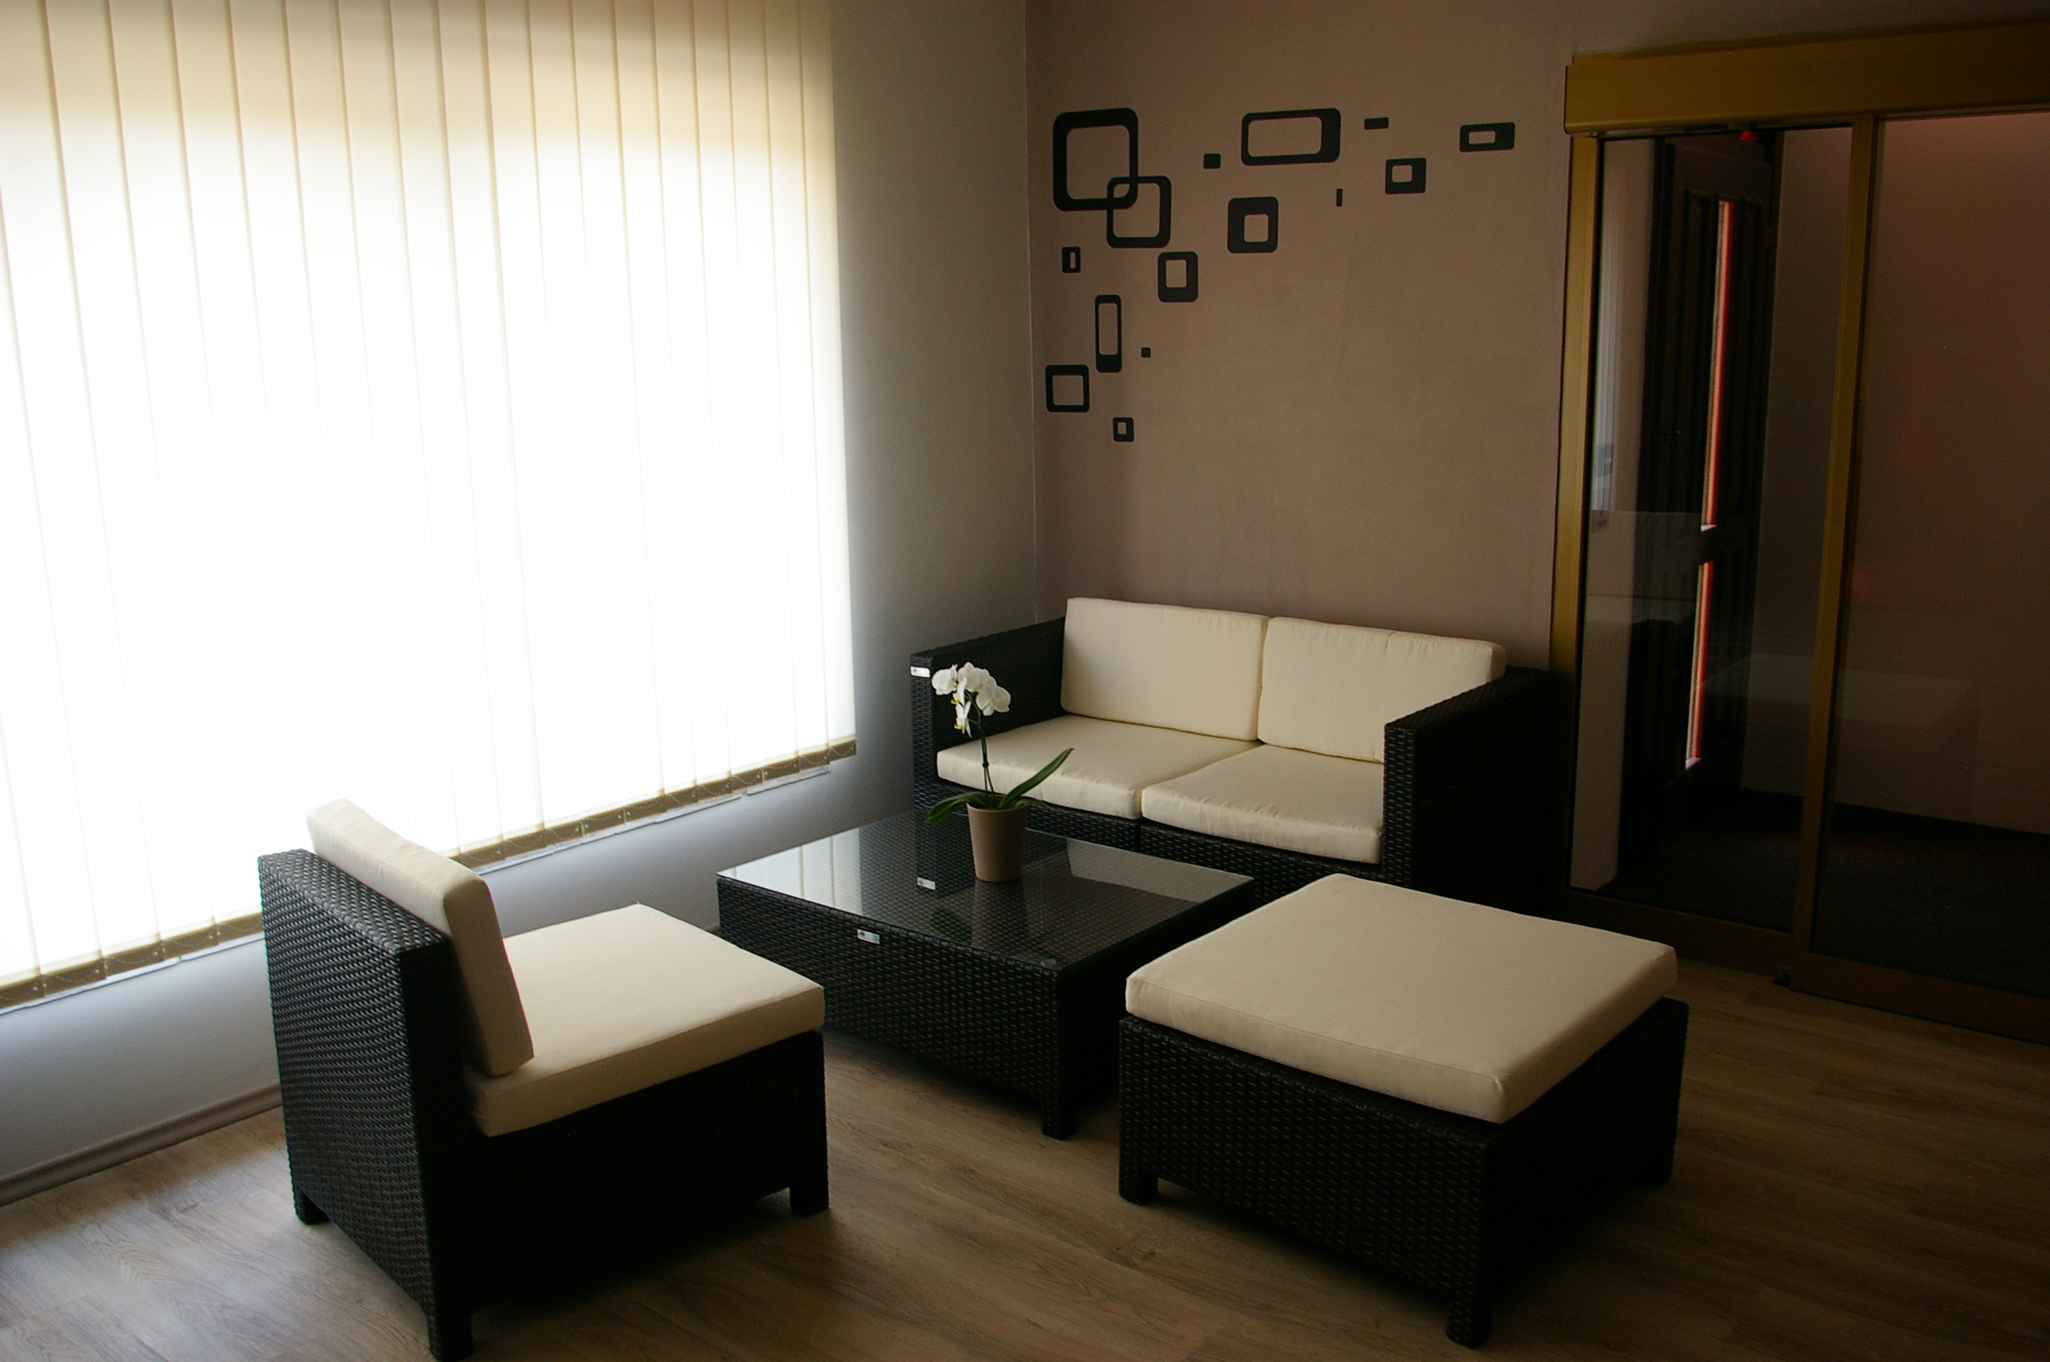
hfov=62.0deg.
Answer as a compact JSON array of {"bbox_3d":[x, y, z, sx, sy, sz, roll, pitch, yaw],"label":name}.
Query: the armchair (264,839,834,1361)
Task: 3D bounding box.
[{"bbox_3d":[-0.854,0.605,3.074,0.742,0.775,0.638,-11,15,-40],"label":"armchair"}]

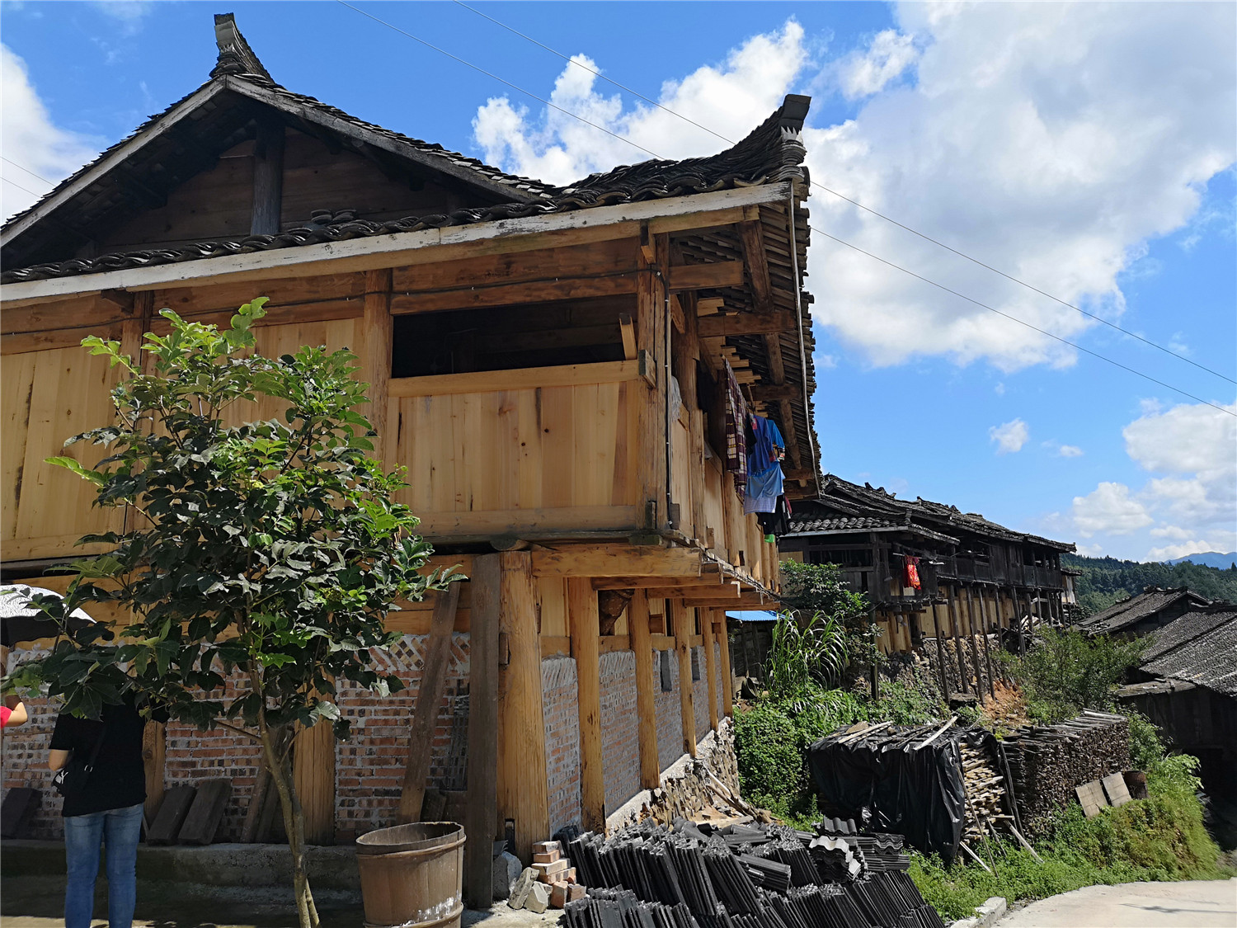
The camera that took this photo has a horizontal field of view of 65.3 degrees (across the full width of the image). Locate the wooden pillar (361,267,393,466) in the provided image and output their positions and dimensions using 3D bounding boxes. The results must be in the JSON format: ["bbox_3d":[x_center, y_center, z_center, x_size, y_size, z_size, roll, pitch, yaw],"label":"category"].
[{"bbox_3d":[-1.398,-0.357,5.621,0.165,1.670,0.165,-4,-11,11],"label":"wooden pillar"}]

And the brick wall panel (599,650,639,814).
[{"bbox_3d":[-0.042,2.491,9.210,0.170,1.430,2.300,-4,-11,11],"label":"brick wall panel"}]

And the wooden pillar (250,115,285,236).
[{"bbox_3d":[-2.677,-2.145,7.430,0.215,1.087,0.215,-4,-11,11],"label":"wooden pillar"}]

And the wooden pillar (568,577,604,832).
[{"bbox_3d":[-0.237,1.968,8.030,0.205,2.085,0.205,-4,-11,11],"label":"wooden pillar"}]

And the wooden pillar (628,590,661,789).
[{"bbox_3d":[0.301,2.437,10.541,0.205,2.130,0.205,-4,-11,11],"label":"wooden pillar"}]

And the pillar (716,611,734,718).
[{"bbox_3d":[2.120,3.940,18.978,0.170,2.080,0.170,-4,-11,11],"label":"pillar"}]

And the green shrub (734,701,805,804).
[{"bbox_3d":[2.734,5.250,17.500,1.250,1.850,1.200,-4,-11,11],"label":"green shrub"}]

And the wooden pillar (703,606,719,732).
[{"bbox_3d":[1.600,3.509,16.570,0.155,2.110,0.155,-4,-11,11],"label":"wooden pillar"}]

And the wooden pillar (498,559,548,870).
[{"bbox_3d":[-0.637,1.540,6.242,0.310,1.970,0.310,-4,-11,11],"label":"wooden pillar"}]

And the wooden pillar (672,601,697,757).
[{"bbox_3d":[0.937,2.985,13.484,0.180,2.150,0.180,-4,-11,11],"label":"wooden pillar"}]

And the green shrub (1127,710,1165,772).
[{"bbox_3d":[10.635,5.596,19.500,0.800,1.200,0.800,-4,-11,11],"label":"green shrub"}]

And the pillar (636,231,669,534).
[{"bbox_3d":[0.186,-0.475,5.303,0.175,1.730,0.175,-4,-11,11],"label":"pillar"}]

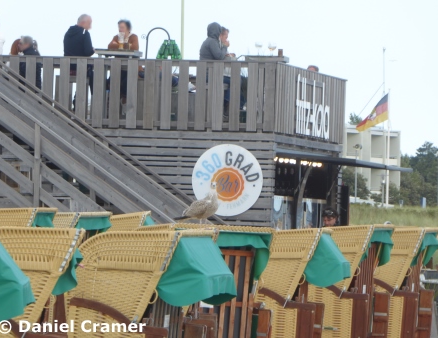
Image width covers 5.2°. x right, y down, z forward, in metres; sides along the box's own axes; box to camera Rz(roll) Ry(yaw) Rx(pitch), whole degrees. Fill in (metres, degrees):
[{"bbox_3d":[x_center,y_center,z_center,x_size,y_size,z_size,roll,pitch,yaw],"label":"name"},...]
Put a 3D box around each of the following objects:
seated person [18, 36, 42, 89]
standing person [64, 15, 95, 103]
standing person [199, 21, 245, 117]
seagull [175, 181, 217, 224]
[{"bbox_3d":[-2.833,-1.352,73.300,0.450,1.290,0.480,2,-1,-26],"label":"seated person"},{"bbox_3d":[-2.084,-1.580,73.000,0.480,1.480,0.500,2,-1,-29],"label":"standing person"},{"bbox_3d":[0.045,-1.457,72.500,0.620,1.460,0.500,1,0,-10],"label":"standing person"},{"bbox_3d":[-0.232,0.371,50.000,0.460,0.460,0.170,1,0,15],"label":"seagull"}]

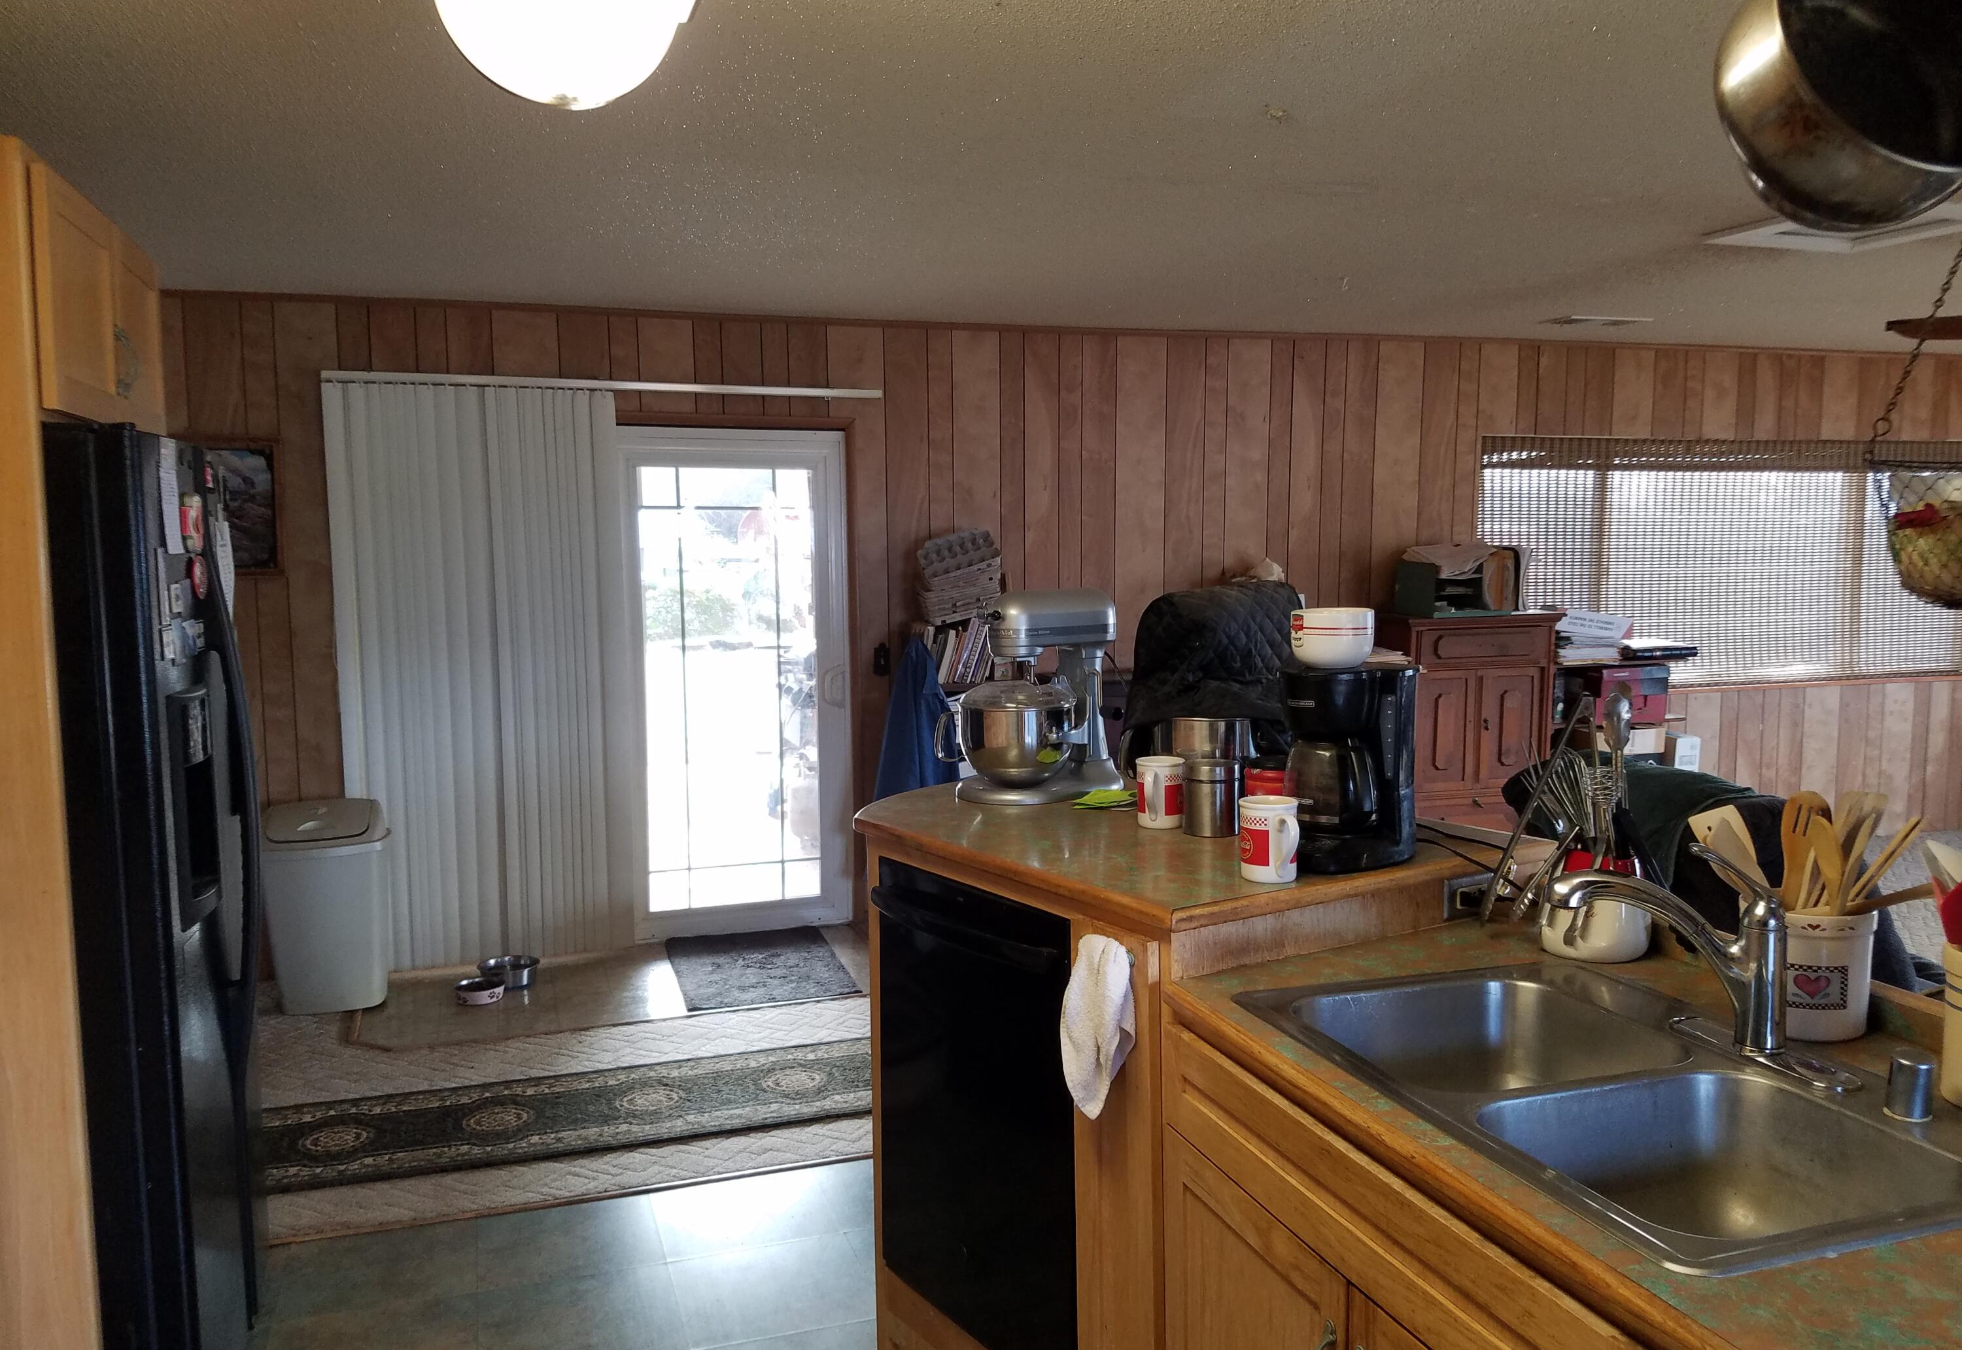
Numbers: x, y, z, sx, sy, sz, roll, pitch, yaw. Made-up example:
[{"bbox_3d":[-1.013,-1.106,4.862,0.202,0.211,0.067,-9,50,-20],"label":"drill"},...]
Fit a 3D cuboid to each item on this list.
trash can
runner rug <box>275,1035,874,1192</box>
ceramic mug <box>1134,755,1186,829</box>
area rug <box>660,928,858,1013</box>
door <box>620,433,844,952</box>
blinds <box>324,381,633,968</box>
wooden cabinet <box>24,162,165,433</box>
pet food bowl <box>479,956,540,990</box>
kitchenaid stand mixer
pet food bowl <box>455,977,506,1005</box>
[{"bbox_3d":[-2.230,0.800,5.058,0.420,0.650,0.320,-2,7,-19],"label":"trash can"},{"bbox_3d":[-1.105,1.222,4.163,2.300,0.012,0.570,-2,7,-18],"label":"runner rug"},{"bbox_3d":[0.324,0.219,2.680,0.087,0.108,0.118,2,7,19],"label":"ceramic mug"},{"bbox_3d":[-0.827,1.069,5.467,0.597,0.014,0.856,-2,7,-17],"label":"area rug"},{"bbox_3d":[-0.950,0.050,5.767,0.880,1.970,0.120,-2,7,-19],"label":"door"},{"bbox_3d":[-1.796,0.011,5.341,0.990,2.100,0.100,-2,7,-19],"label":"blinds"},{"bbox_3d":[-1.767,-0.592,2.430,0.580,0.344,0.972,-2,7,-19],"label":"wooden cabinet"},{"bbox_3d":[-1.690,1.065,5.281,0.220,0.070,0.220,-2,7,-19],"label":"pet food bowl"},{"bbox_3d":[0.122,0.029,3.000,0.360,0.415,0.265,-4,8,-31],"label":"kitchenaid stand mixer"},{"bbox_3d":[-1.732,1.096,5.098,0.170,0.050,0.170,-2,7,-19],"label":"pet food bowl"}]

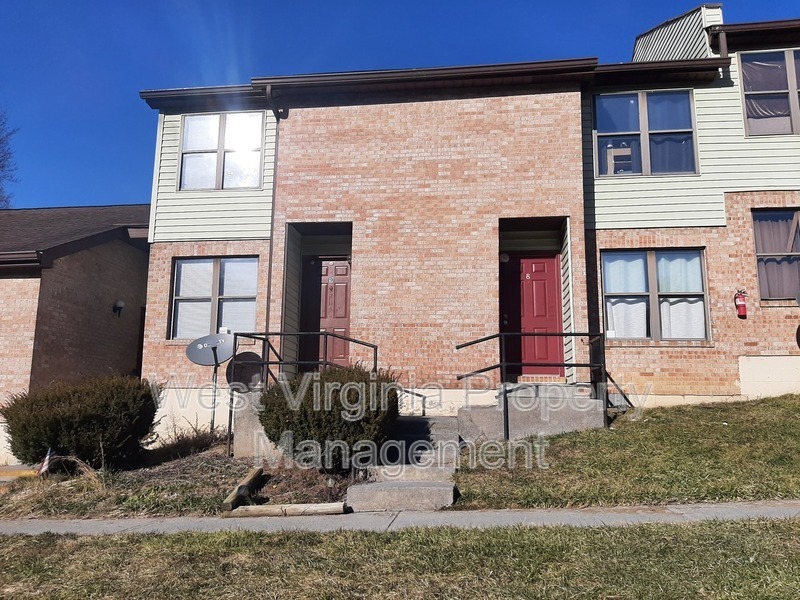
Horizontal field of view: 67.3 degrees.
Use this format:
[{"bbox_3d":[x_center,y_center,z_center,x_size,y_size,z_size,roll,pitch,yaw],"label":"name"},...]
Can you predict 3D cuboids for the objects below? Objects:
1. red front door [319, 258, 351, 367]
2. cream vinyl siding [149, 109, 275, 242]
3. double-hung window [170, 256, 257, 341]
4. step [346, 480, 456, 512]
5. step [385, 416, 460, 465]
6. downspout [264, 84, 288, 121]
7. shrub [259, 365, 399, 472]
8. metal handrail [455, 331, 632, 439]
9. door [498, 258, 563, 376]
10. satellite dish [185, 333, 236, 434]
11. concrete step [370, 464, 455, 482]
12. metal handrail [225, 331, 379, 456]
[{"bbox_3d":[-1.224,0.305,10.637,0.960,2.030,0.080,-1,-8,8],"label":"red front door"},{"bbox_3d":[-3.415,-2.276,11.017,2.400,2.450,0.080,-1,-8,8],"label":"cream vinyl siding"},{"bbox_3d":[-3.316,-0.043,10.737,1.620,1.500,0.120,-1,-8,8],"label":"double-hung window"},{"bbox_3d":[0.037,2.280,7.007,1.240,0.260,0.400,0,-8,3],"label":"step"},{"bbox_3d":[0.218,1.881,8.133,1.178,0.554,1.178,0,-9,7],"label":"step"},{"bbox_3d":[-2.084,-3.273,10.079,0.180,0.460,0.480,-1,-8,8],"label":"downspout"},{"bbox_3d":[-0.883,1.494,7.561,1.717,1.268,1.397,0,-9,7],"label":"shrub"},{"bbox_3d":[1.804,1.240,8.517,1.986,1.422,1.038,0,-9,7],"label":"metal handrail"},{"bbox_3d":[2.195,0.252,10.165,1.020,2.050,0.080,-1,-8,8],"label":"door"},{"bbox_3d":[-3.002,1.301,9.483,0.818,1.579,0.599,3,-10,-14],"label":"satellite dish"},{"bbox_3d":[0.114,2.117,7.368,1.158,0.170,0.329,0,-9,7],"label":"concrete step"},{"bbox_3d":[-1.302,1.400,8.883,2.116,1.732,1.038,0,-9,7],"label":"metal handrail"}]

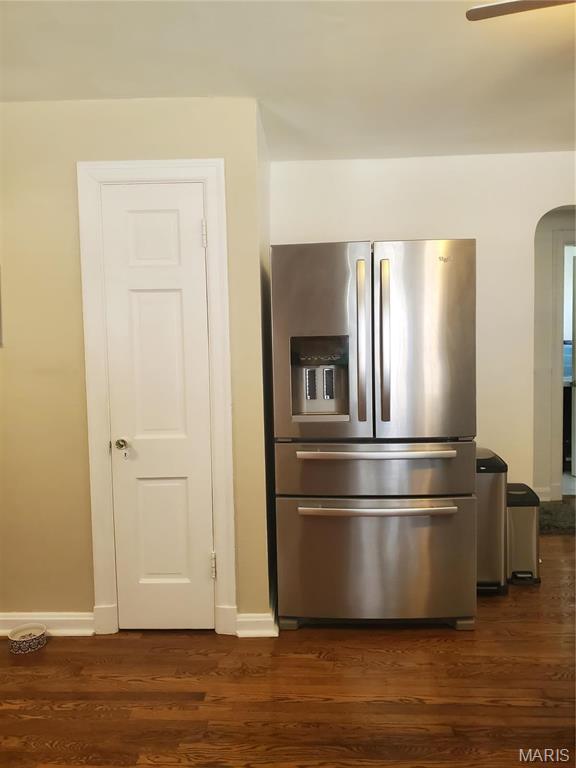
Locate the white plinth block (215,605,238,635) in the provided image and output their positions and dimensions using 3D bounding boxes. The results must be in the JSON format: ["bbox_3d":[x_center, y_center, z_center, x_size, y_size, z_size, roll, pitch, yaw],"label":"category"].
[{"bbox_3d":[-0.284,1.098,2.686,0.102,0.132,0.032,-1,3,2],"label":"white plinth block"}]

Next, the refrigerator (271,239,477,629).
[{"bbox_3d":[0.406,0.238,2.973,0.905,1.775,0.865,-1,3,2],"label":"refrigerator"}]

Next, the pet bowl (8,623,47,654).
[{"bbox_3d":[-1.169,1.149,2.594,0.158,0.062,0.158,-1,3,0],"label":"pet bowl"}]

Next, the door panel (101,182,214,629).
[{"bbox_3d":[-0.587,0.123,2.654,0.456,2.045,0.040,-1,3,2],"label":"door panel"}]

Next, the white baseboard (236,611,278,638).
[{"bbox_3d":[-0.138,1.106,2.649,0.186,0.100,0.042,-1,3,2],"label":"white baseboard"}]

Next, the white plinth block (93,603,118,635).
[{"bbox_3d":[-0.848,1.107,2.707,0.117,0.132,0.032,-1,3,2],"label":"white plinth block"}]

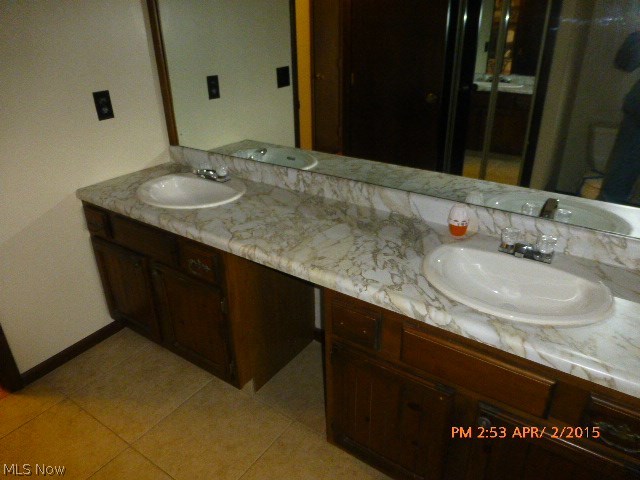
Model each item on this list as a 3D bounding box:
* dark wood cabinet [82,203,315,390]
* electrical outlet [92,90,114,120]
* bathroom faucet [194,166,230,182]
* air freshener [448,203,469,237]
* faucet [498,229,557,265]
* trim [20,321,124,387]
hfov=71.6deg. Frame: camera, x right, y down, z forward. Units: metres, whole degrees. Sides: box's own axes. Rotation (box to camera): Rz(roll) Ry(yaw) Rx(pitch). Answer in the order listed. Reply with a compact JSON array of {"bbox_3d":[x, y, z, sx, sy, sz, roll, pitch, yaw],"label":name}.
[{"bbox_3d":[-0.556,0.166,2.146,0.903,0.746,0.550,16,31,31],"label":"dark wood cabinet"},{"bbox_3d":[-0.967,-0.604,1.994,0.009,0.119,0.073,16,31,31],"label":"electrical outlet"},{"bbox_3d":[-0.527,-0.304,2.042,0.157,0.080,0.150,16,31,31],"label":"bathroom faucet"},{"bbox_3d":[0.469,-0.066,1.499,0.068,0.111,0.066,7,27,15],"label":"air freshener"},{"bbox_3d":[0.614,0.030,1.331,0.157,0.083,0.155,16,31,31],"label":"faucet"},{"bbox_3d":[-1.180,0.535,2.183,0.014,0.064,0.535,16,31,31],"label":"trim"}]

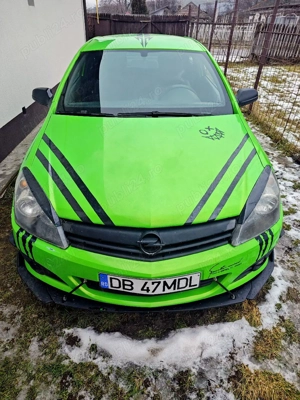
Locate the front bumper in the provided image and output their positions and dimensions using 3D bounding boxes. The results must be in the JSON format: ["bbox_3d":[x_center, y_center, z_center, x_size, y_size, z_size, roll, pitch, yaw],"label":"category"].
[{"bbox_3d":[-0.003,0.374,1.538,1.680,0.360,0.440,-1,33,-1],"label":"front bumper"}]

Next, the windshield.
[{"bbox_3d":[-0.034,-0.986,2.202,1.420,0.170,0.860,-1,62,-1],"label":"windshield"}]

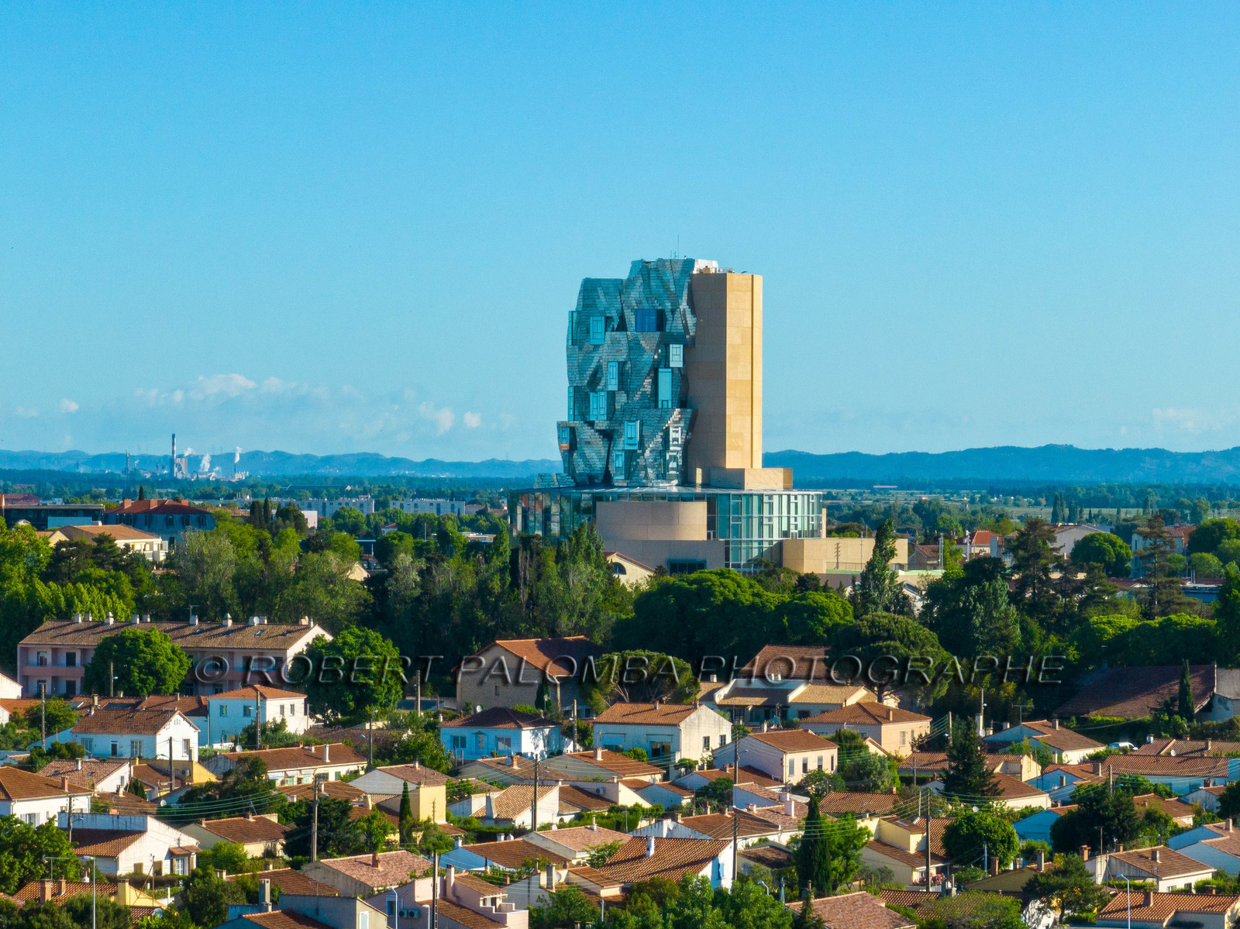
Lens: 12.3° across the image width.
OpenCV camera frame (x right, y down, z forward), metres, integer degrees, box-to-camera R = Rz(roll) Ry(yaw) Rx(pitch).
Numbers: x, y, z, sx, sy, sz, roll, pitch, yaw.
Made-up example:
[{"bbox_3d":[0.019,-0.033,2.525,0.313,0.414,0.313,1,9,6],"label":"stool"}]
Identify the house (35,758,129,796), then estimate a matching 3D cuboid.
[{"bbox_3d":[-48.350,28.656,512.378,7.600,4.200,6.200,0,0,24],"label":"house"}]

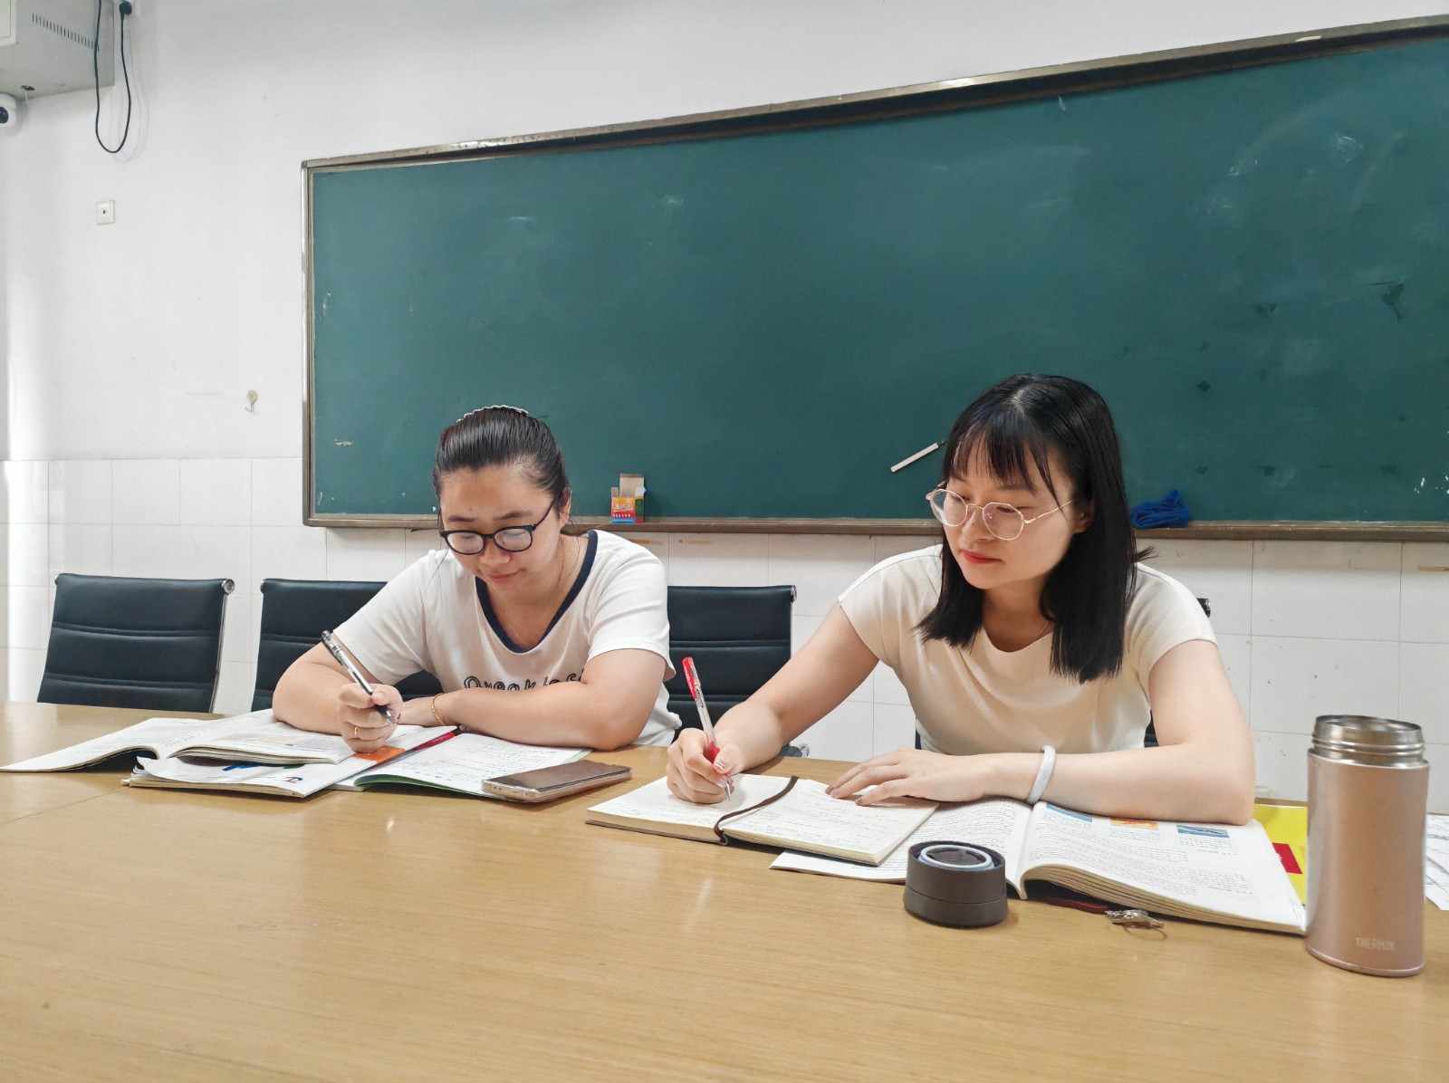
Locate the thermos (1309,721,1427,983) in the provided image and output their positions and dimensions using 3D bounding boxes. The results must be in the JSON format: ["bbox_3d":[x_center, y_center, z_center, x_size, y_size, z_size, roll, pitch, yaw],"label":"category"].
[{"bbox_3d":[0.422,0.197,0.688,0.068,0.157,0.068,1,1,19],"label":"thermos"}]

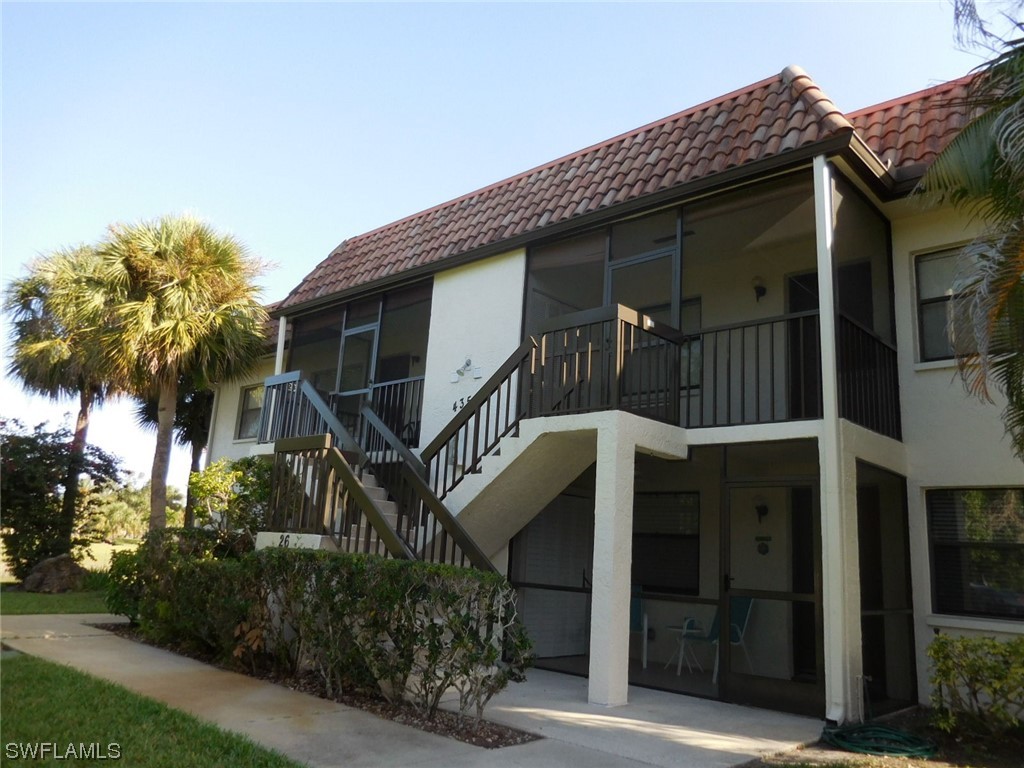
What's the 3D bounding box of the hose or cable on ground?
[{"bbox_3d":[2.980,2.895,6.062,0.880,0.090,0.760,-1,-12,21],"label":"hose or cable on ground"}]

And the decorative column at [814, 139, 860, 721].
[{"bbox_3d":[3.021,0.352,6.943,0.227,5.325,0.341,-7,-15,42],"label":"decorative column"}]

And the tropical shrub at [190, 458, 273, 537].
[{"bbox_3d":[-4.739,2.423,12.053,1.500,2.489,1.500,8,-12,-20],"label":"tropical shrub"}]

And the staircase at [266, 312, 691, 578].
[{"bbox_3d":[-1.536,1.312,9.023,6.731,3.678,2.556,-7,-15,42],"label":"staircase"}]

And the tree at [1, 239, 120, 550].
[{"bbox_3d":[-9.931,0.458,16.063,3.000,7.415,3.000,10,-13,-31],"label":"tree"}]

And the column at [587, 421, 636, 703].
[{"bbox_3d":[0.937,1.623,6.852,0.220,2.499,0.298,-7,-15,42],"label":"column"}]

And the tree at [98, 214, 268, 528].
[{"bbox_3d":[-6.226,0.255,13.392,3.150,7.128,3.150,9,-13,-25],"label":"tree"}]

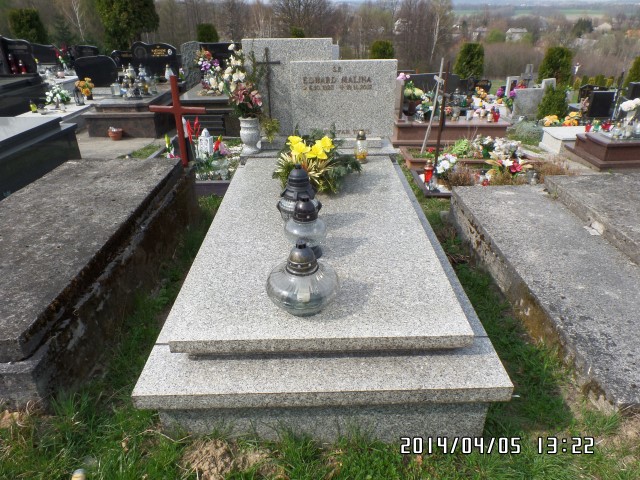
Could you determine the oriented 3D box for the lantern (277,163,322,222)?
[{"bbox_3d":[-0.095,-0.198,1.885,0.197,0.280,0.191,-1,29,0],"label":"lantern"}]

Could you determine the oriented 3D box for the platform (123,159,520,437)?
[{"bbox_3d":[0.003,0.049,2.081,1.080,0.346,1.912,-1,29,0],"label":"platform"}]

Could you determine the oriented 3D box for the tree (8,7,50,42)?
[{"bbox_3d":[-10.266,-7.355,15.000,1.250,1.750,1.250,-1,29,0],"label":"tree"}]

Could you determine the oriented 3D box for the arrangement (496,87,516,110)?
[{"bbox_3d":[2.939,-2.230,6.700,0.280,0.340,0.260,-1,29,0],"label":"arrangement"}]

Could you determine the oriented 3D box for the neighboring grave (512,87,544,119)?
[{"bbox_3d":[4.445,-2.889,9.000,0.720,0.660,0.150,-1,29,0],"label":"neighboring grave"}]

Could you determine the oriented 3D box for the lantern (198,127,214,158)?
[{"bbox_3d":[-1.006,-0.863,3.731,0.120,0.230,0.120,11,31,21],"label":"lantern"}]

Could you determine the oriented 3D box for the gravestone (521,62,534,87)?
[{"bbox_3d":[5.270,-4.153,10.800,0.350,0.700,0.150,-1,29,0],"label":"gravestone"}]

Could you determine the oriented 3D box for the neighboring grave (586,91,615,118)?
[{"bbox_3d":[5.409,-2.603,8.200,0.420,0.540,0.150,-1,29,0],"label":"neighboring grave"}]

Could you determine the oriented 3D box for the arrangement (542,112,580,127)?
[{"bbox_3d":[3.351,-1.672,5.900,0.450,0.180,0.260,-1,29,0],"label":"arrangement"}]

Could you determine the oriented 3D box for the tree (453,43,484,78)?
[{"bbox_3d":[4.922,-5.811,14.000,0.968,1.550,0.968,-1,28,0],"label":"tree"}]

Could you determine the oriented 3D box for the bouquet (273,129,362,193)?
[{"bbox_3d":[-0.015,-0.471,2.520,0.520,0.280,0.370,-1,28,0],"label":"bouquet"}]

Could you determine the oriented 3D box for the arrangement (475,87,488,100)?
[{"bbox_3d":[3.115,-2.825,8.200,0.250,0.260,0.240,-1,29,0],"label":"arrangement"}]

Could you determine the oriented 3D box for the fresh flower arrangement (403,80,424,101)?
[{"bbox_3d":[0.946,-1.512,4.300,0.210,0.200,0.210,-1,28,0],"label":"fresh flower arrangement"}]

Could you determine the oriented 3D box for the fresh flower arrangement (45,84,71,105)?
[{"bbox_3d":[-3.334,-1.835,5.400,0.300,0.260,0.270,-1,29,0],"label":"fresh flower arrangement"}]

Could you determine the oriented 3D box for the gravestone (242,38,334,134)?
[{"bbox_3d":[-0.193,-0.954,2.696,0.540,0.590,0.090,-1,26,0],"label":"gravestone"}]

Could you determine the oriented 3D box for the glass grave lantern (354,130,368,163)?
[{"bbox_3d":[0.259,-0.587,2.662,0.087,0.192,0.087,-1,29,0],"label":"glass grave lantern"}]

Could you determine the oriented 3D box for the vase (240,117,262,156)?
[{"bbox_3d":[-0.488,-0.714,2.911,0.150,0.250,0.150,-1,29,0],"label":"vase"}]

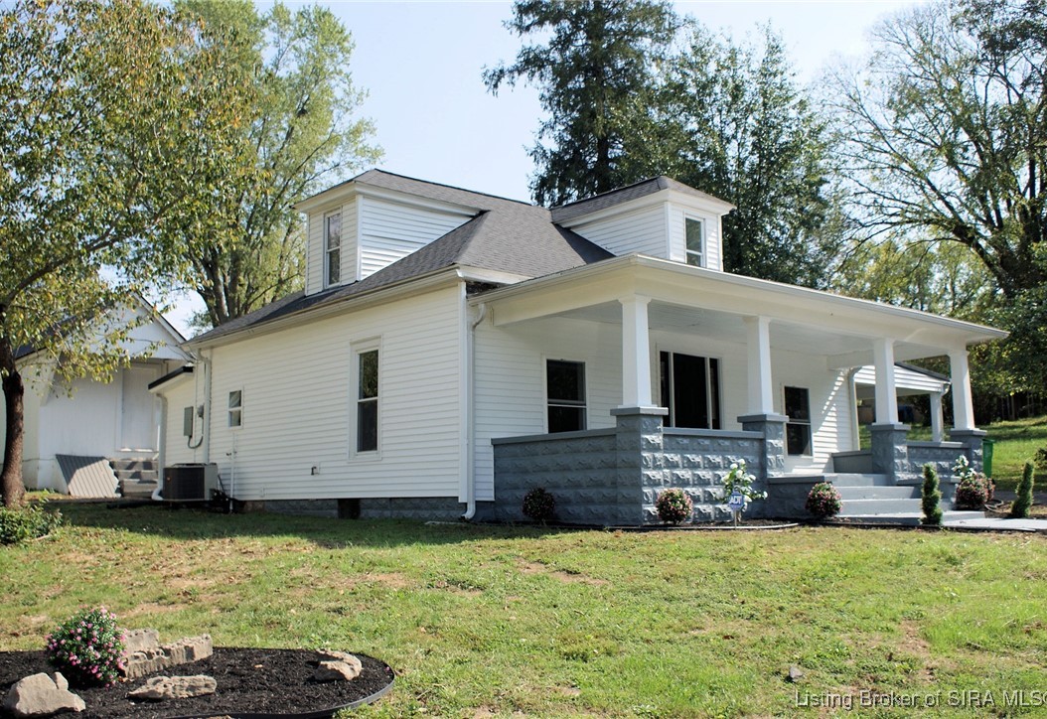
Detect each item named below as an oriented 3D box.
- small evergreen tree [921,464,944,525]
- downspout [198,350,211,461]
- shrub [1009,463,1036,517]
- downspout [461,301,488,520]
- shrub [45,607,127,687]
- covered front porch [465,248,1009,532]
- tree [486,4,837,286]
[{"bbox_3d":[4.907,1.616,12.950,0.280,0.740,0.280,6,-10,-41],"label":"small evergreen tree"},{"bbox_3d":[-6.166,1.322,20.868,0.160,3.070,0.140,6,-10,-41],"label":"downspout"},{"bbox_3d":[7.080,1.853,15.300,0.340,0.820,0.340,6,-10,-41],"label":"shrub"},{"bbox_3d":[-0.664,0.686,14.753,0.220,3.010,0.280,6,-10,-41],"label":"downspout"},{"bbox_3d":[-2.414,1.586,5.950,0.440,0.440,0.440,6,-10,-41],"label":"shrub"},{"bbox_3d":[3.917,0.797,16.706,9.450,3.270,3.370,6,-10,-41],"label":"covered front porch"},{"bbox_3d":[4.847,-4.882,38.000,12.000,15.300,11.000,-2,-7,7],"label":"tree"}]

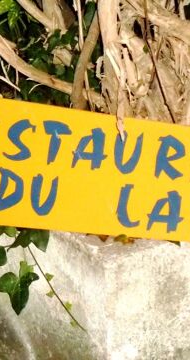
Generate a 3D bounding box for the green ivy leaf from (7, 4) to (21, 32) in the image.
[{"bbox_3d":[-0.138,-0.278,2.500,0.024,0.048,0.022,-1,15,0],"label":"green ivy leaf"}]

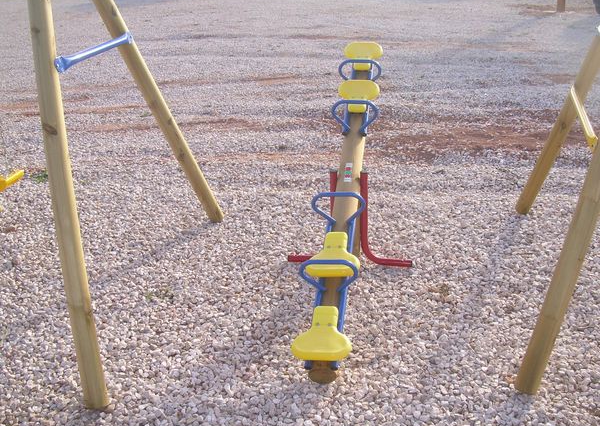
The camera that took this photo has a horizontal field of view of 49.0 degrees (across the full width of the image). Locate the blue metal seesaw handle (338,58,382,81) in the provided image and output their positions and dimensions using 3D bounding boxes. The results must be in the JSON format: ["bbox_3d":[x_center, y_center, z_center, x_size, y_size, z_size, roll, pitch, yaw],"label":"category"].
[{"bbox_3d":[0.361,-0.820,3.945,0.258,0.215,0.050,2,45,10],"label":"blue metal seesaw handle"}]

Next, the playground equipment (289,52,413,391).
[{"bbox_3d":[0.251,-0.190,3.470,0.695,1.070,2.270,2,23,10],"label":"playground equipment"}]

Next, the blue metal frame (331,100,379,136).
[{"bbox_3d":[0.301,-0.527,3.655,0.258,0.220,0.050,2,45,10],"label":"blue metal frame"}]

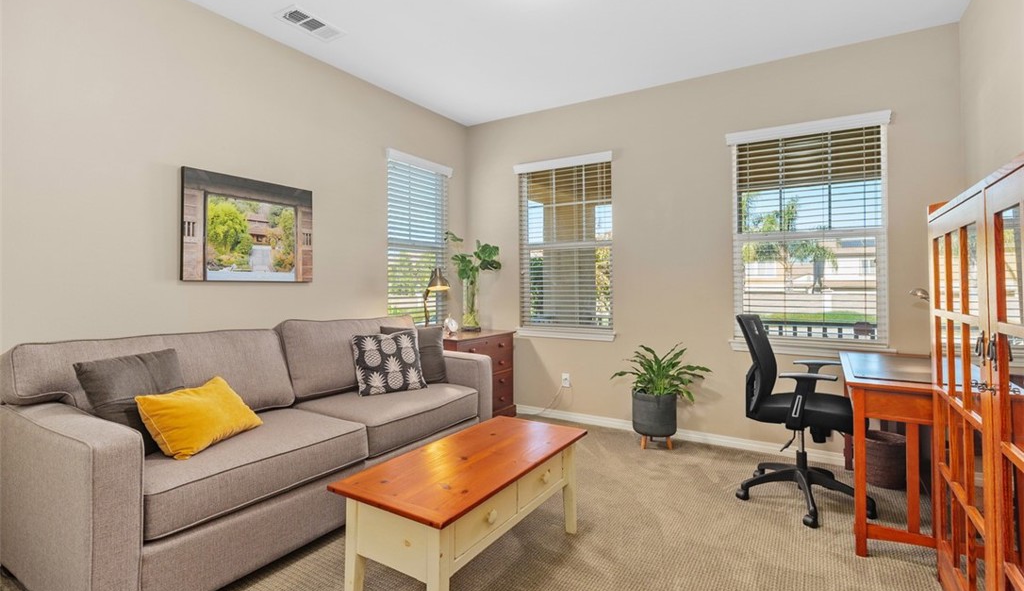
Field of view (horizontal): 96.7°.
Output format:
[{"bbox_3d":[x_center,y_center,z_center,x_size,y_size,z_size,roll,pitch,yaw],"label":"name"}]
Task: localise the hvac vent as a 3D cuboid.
[{"bbox_3d":[-1.187,-1.599,2.699,0.205,0.030,0.360,1,1,32],"label":"hvac vent"}]

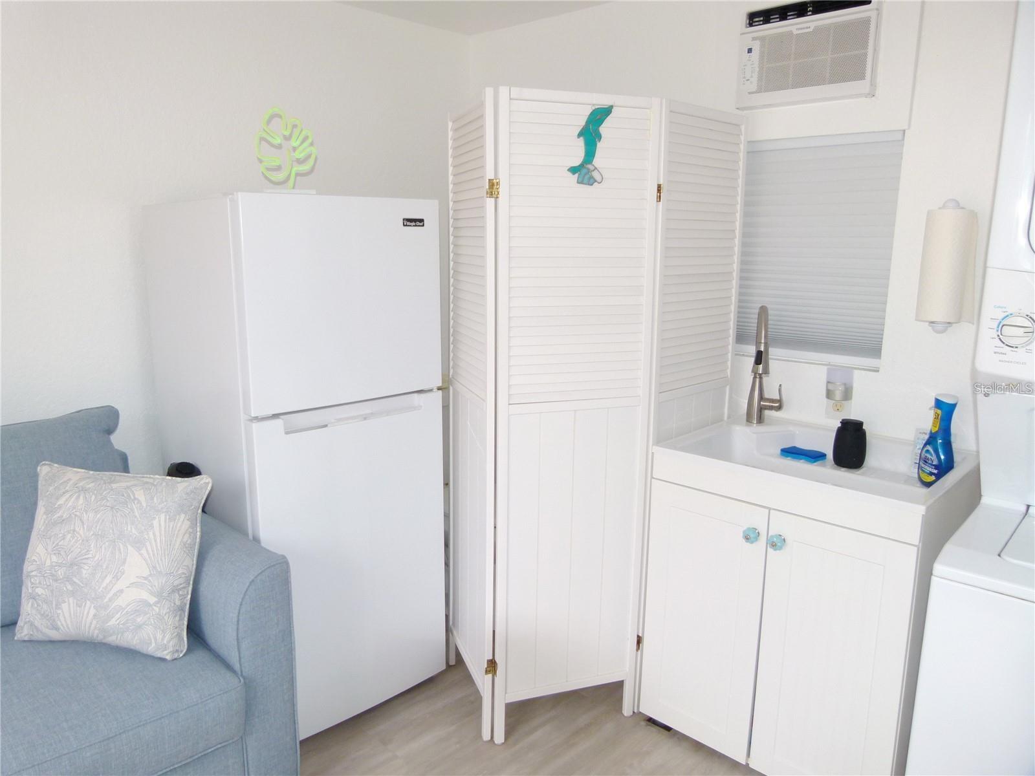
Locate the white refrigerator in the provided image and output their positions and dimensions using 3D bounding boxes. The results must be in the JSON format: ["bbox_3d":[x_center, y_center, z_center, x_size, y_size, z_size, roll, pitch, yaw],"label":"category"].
[{"bbox_3d":[-0.673,0.198,2.333,0.594,1.520,0.660,-10,15,-43],"label":"white refrigerator"}]

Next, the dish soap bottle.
[{"bbox_3d":[1.113,0.140,1.959,0.060,0.232,0.095,-6,13,-30],"label":"dish soap bottle"}]

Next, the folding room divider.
[{"bbox_3d":[0.243,0.098,2.228,0.880,1.775,0.445,-1,11,-10],"label":"folding room divider"}]

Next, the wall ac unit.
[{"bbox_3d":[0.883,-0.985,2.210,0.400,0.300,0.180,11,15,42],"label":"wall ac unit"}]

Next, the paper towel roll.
[{"bbox_3d":[1.125,-0.322,1.965,0.110,0.320,0.110,11,15,42],"label":"paper towel roll"}]

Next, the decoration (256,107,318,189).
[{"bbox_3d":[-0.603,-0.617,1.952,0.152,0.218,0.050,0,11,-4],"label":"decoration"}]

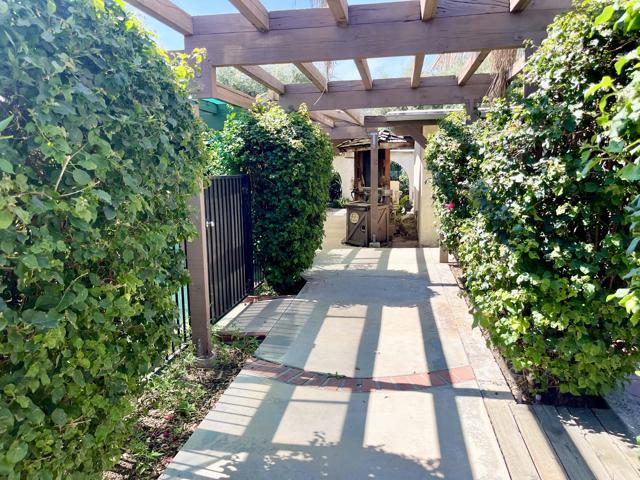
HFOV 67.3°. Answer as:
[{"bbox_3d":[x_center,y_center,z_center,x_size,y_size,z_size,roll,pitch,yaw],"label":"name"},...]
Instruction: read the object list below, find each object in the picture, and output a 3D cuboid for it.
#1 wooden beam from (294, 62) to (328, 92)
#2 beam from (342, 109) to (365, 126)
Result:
[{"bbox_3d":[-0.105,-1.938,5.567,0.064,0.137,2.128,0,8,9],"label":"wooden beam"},{"bbox_3d":[0.579,-2.096,8.083,0.088,0.143,2.930,0,8,10],"label":"beam"}]

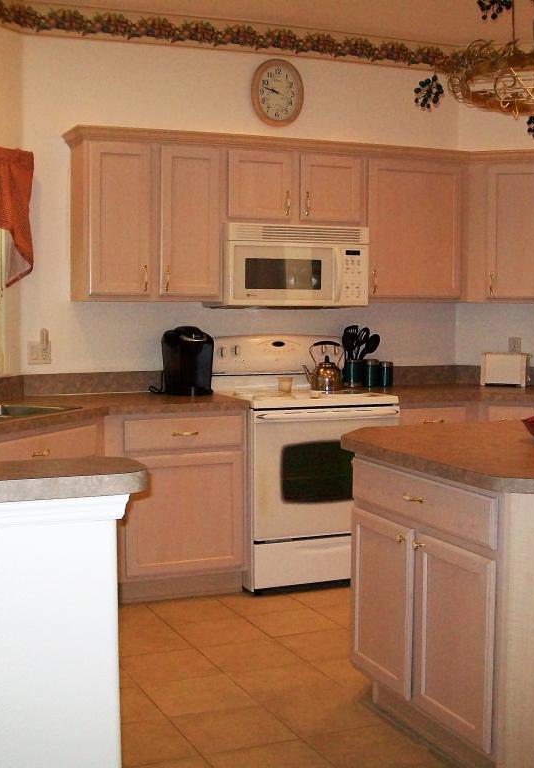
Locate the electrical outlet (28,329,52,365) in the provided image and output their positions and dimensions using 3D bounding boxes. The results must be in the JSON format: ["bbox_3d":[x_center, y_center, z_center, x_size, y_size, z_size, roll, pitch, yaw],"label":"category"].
[{"bbox_3d":[-1.072,-0.176,5.037,0.113,0.169,0.035,-2,5,-24],"label":"electrical outlet"}]

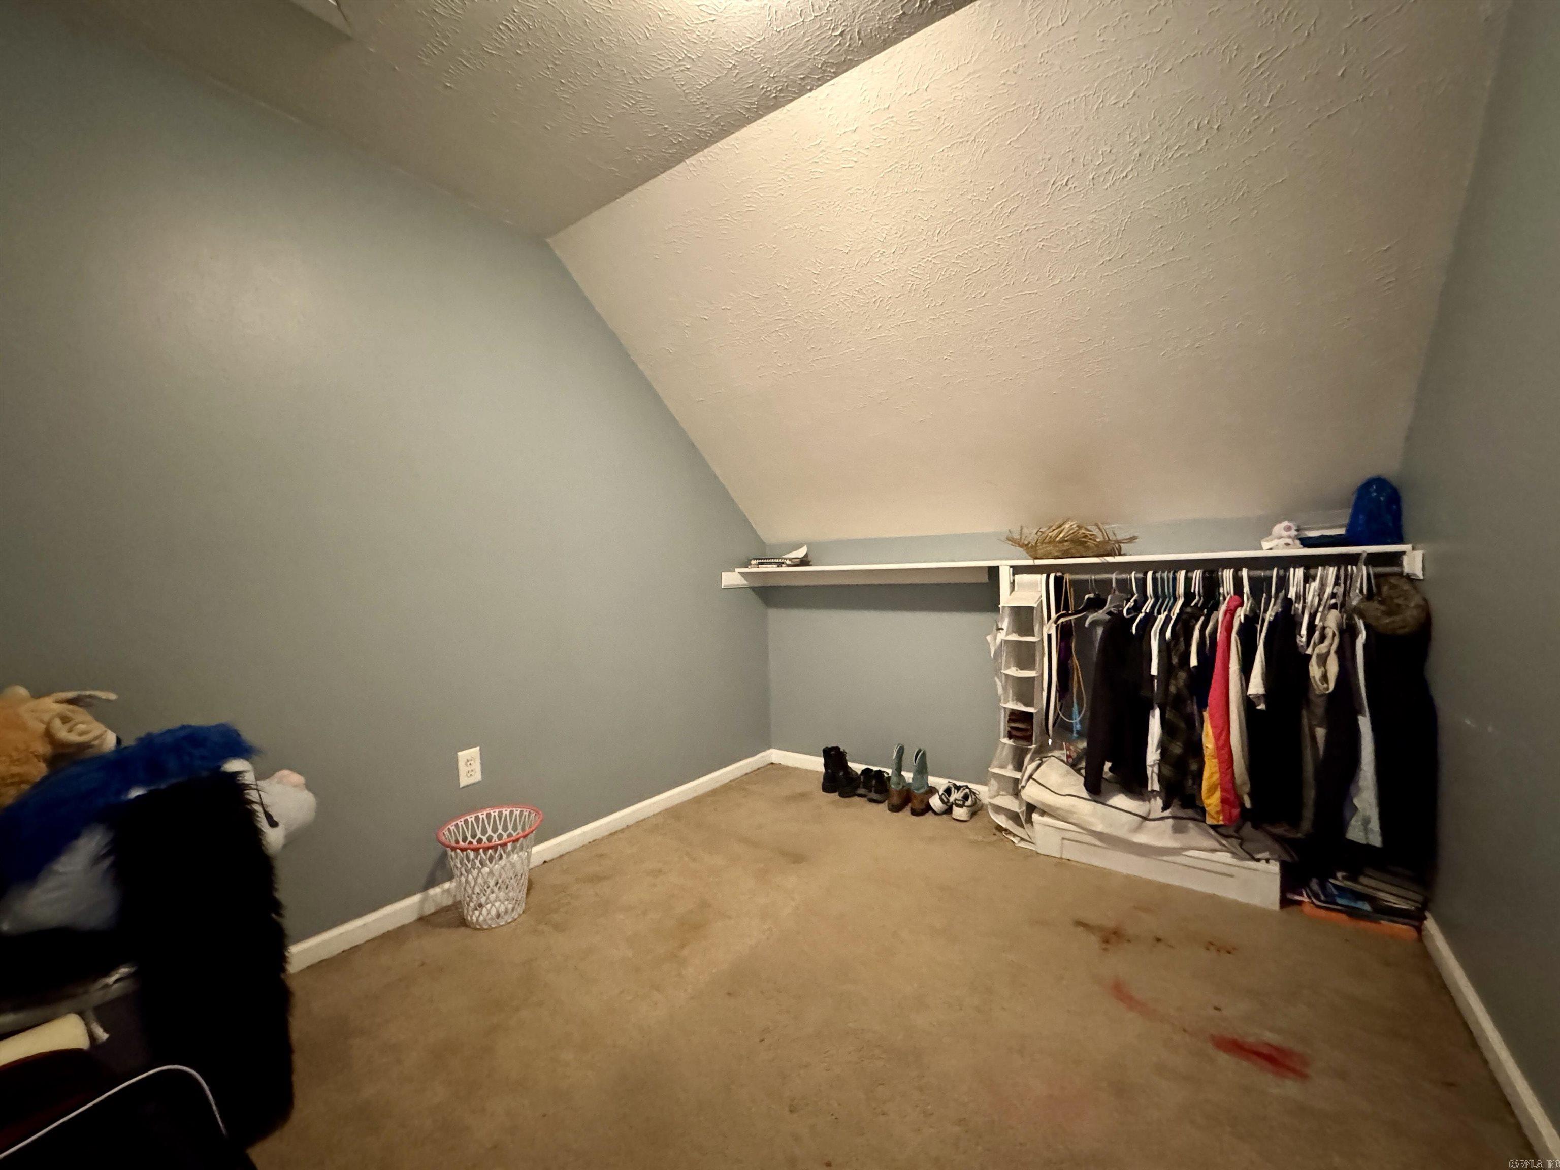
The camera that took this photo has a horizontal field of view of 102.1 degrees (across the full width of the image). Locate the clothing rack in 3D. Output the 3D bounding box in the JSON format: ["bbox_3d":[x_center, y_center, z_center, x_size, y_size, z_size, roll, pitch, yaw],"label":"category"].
[{"bbox_3d":[1.361,0.422,2.190,1.198,1.050,0.460,-1,1,36],"label":"clothing rack"}]

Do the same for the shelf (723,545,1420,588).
[{"bbox_3d":[0.840,-0.052,2.599,2.509,0.094,0.369,-1,1,36],"label":"shelf"}]

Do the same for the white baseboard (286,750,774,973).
[{"bbox_3d":[-0.700,0.979,2.568,0.016,0.076,2.270,-1,1,36],"label":"white baseboard"}]

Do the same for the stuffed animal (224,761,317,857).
[{"bbox_3d":[-1.105,0.466,1.303,0.190,0.190,0.240,-1,1,45],"label":"stuffed animal"}]

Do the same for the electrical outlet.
[{"bbox_3d":[-1.035,0.609,2.108,0.009,0.115,0.071,-1,1,36],"label":"electrical outlet"}]

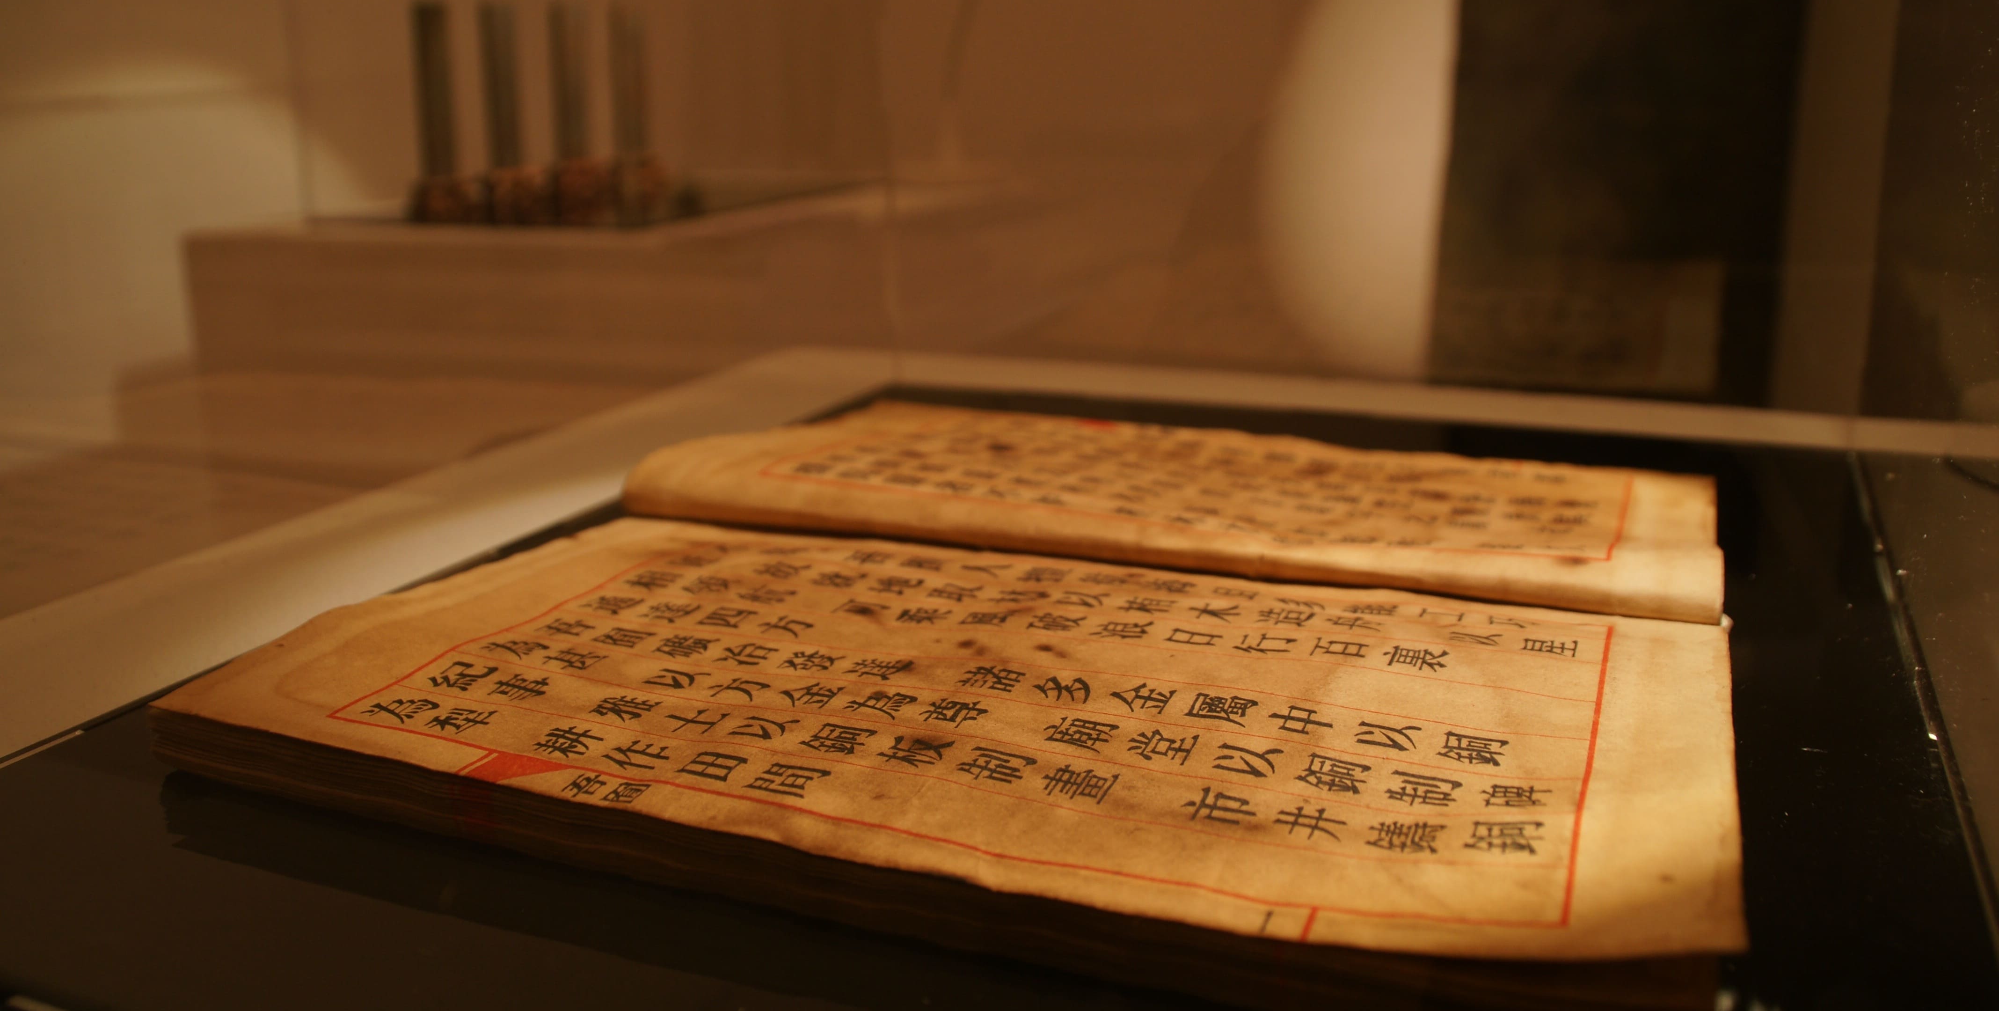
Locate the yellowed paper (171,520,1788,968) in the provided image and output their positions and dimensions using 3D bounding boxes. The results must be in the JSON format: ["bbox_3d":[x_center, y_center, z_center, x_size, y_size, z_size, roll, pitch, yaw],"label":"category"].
[{"bbox_3d":[-0.007,0.036,0.316,0.287,0.021,0.154,5,18,22],"label":"yellowed paper"}]

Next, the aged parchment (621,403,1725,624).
[{"bbox_3d":[0.051,-0.005,0.436,0.289,0.024,0.154,6,18,23],"label":"aged parchment"}]

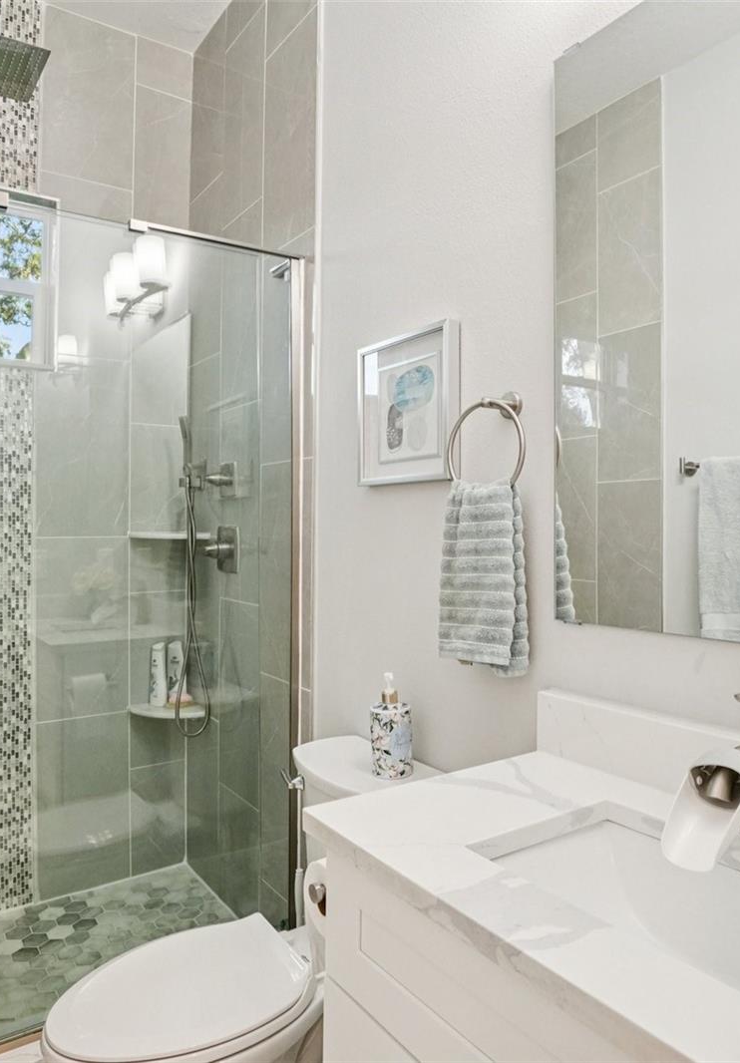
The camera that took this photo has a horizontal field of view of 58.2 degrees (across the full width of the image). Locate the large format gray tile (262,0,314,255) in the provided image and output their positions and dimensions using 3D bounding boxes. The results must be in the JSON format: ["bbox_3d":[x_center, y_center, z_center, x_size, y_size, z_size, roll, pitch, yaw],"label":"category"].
[{"bbox_3d":[-0.224,-1.104,1.875,0.010,0.600,0.295,1,0,-37],"label":"large format gray tile"}]

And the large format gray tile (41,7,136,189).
[{"bbox_3d":[-0.962,-1.478,2.285,0.297,0.556,0.010,1,0,-30],"label":"large format gray tile"}]

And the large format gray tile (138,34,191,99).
[{"bbox_3d":[-0.745,-1.675,2.413,0.200,0.175,0.010,1,0,-30],"label":"large format gray tile"}]

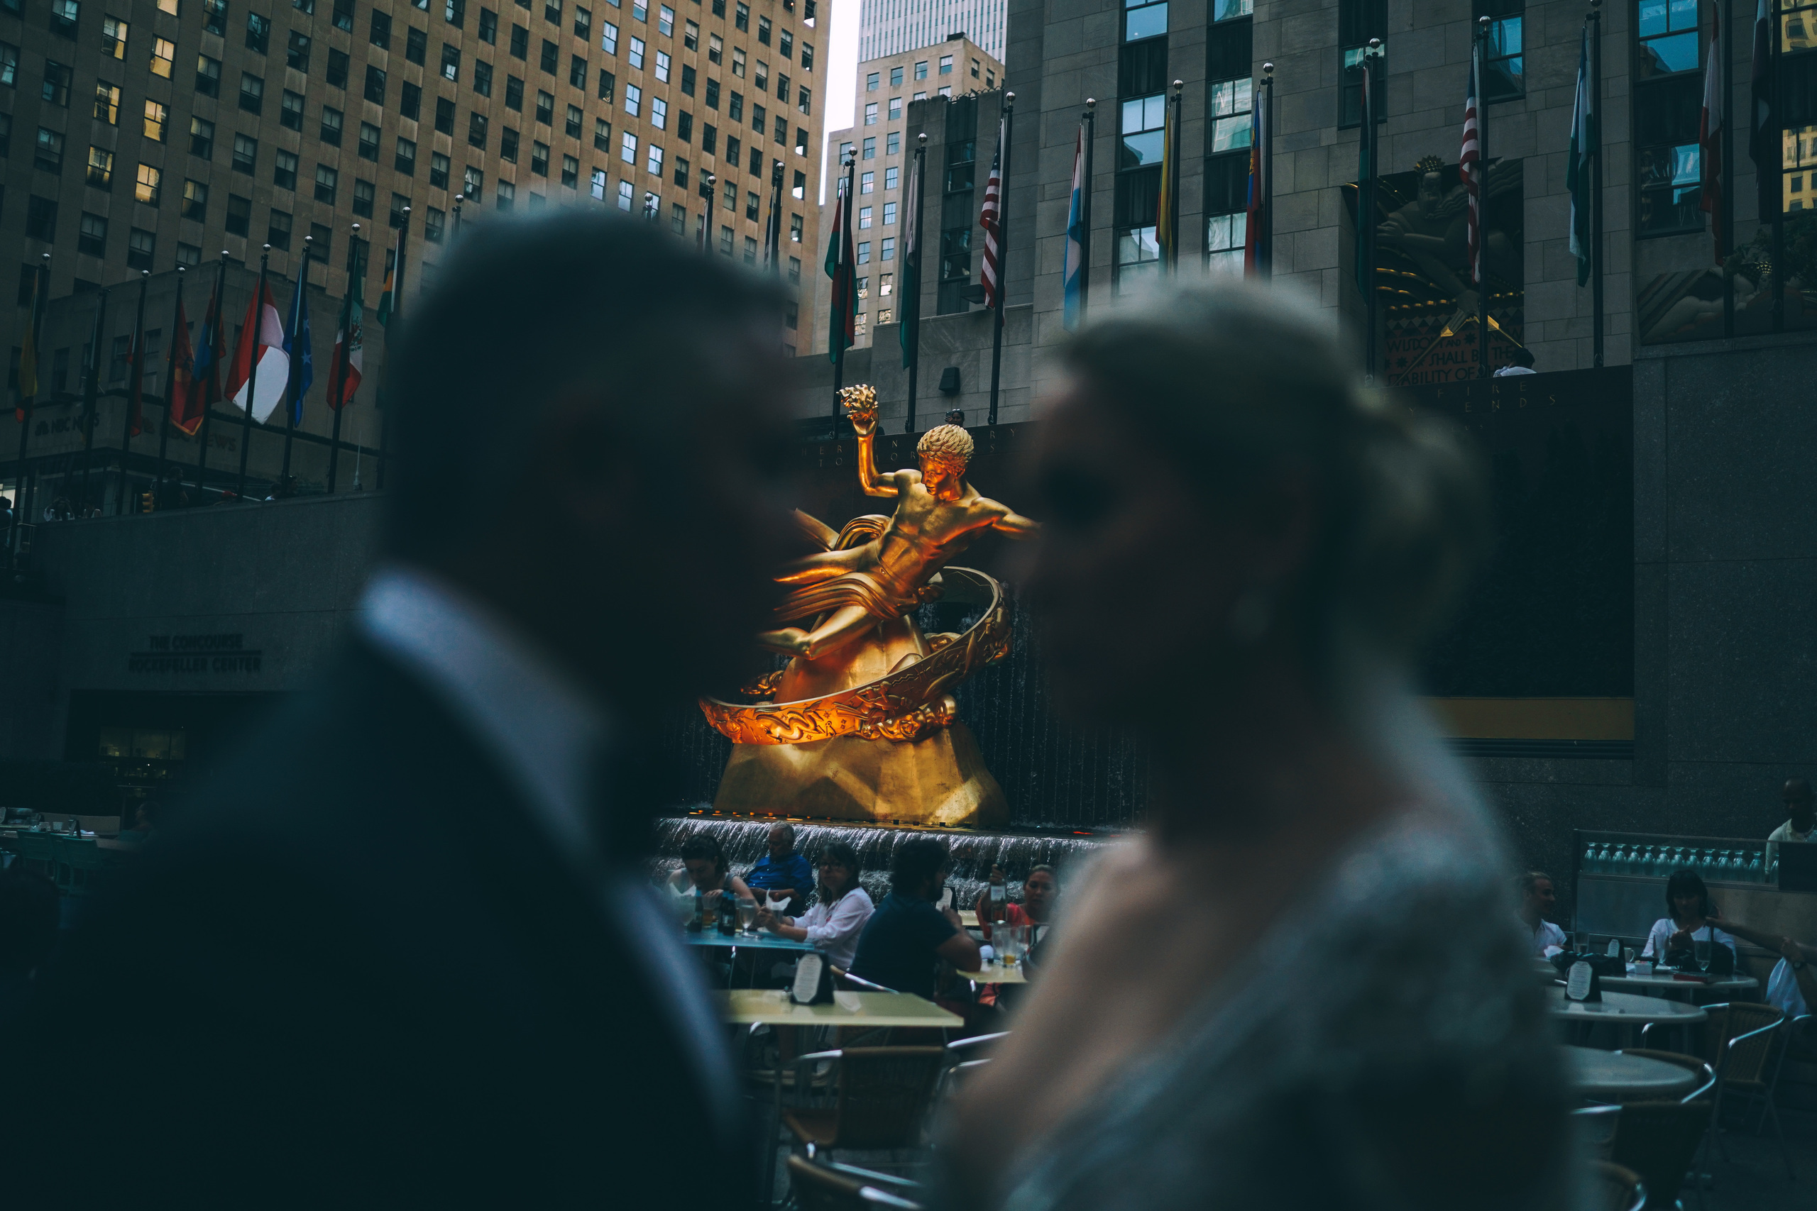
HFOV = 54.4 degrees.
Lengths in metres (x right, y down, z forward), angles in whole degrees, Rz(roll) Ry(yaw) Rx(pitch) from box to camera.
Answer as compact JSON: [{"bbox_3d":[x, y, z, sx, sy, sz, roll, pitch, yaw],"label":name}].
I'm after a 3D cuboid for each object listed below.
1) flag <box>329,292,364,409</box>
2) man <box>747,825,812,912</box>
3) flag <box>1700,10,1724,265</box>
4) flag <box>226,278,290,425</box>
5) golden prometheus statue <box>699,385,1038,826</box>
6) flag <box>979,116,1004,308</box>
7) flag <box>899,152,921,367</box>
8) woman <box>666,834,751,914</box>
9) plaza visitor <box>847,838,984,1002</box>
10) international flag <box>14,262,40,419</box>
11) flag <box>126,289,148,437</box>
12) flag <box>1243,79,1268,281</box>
[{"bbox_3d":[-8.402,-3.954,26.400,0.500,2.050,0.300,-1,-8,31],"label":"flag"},{"bbox_3d":[-0.880,1.970,10.900,0.550,1.260,0.800,-2,-8,38],"label":"man"},{"bbox_3d":[8.871,-5.203,19.469,0.400,3.026,0.380,0,-7,25],"label":"flag"},{"bbox_3d":[-12.043,-4.776,32.700,1.150,2.975,0.550,5,-7,-21],"label":"flag"},{"bbox_3d":[-0.408,-0.043,21.600,3.950,5.350,2.800,-1,-7,27],"label":"golden prometheus statue"},{"bbox_3d":[1.072,-5.081,22.800,0.360,2.508,0.300,-1,-8,31],"label":"flag"},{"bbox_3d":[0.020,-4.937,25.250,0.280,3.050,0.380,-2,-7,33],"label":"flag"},{"bbox_3d":[-1.118,1.926,9.636,0.540,1.280,0.820,4,-7,-6],"label":"woman"},{"bbox_3d":[0.060,1.627,7.420,0.750,1.320,0.520,6,-7,-28],"label":"plaza visitor"},{"bbox_3d":[-16.574,-4.933,33.209,0.300,2.900,0.450,-2,-7,33],"label":"international flag"},{"bbox_3d":[-15.253,-4.853,35.000,0.500,3.073,0.400,6,-7,-24],"label":"flag"},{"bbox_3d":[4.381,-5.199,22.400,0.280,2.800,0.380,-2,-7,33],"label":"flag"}]

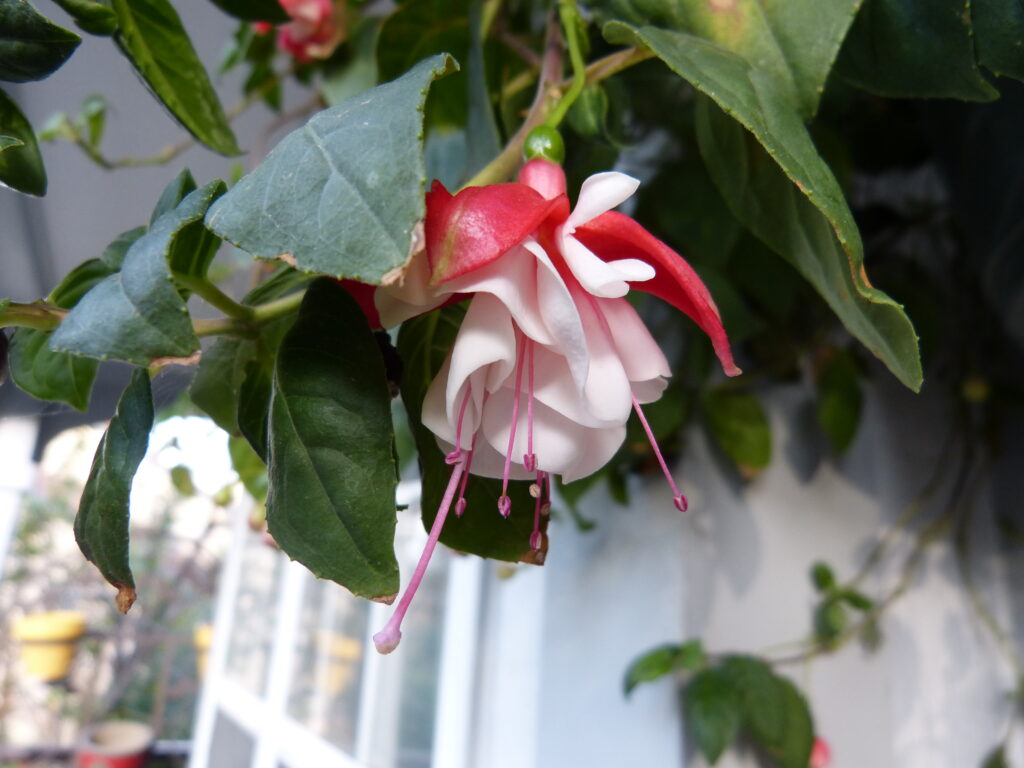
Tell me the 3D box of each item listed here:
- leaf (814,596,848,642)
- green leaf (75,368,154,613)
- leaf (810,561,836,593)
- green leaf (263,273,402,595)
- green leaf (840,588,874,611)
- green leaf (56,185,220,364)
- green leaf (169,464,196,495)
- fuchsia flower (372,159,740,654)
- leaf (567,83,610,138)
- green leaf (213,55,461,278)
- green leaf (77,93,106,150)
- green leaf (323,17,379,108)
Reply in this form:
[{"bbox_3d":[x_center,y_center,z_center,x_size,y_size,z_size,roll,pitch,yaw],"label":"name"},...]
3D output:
[{"bbox_3d":[0.170,0.126,0.410,0.018,0.024,0.011,0,-17,11],"label":"leaf"},{"bbox_3d":[-0.087,0.023,0.168,0.019,0.053,0.016,7,-17,-13],"label":"green leaf"},{"bbox_3d":[0.174,0.108,0.430,0.013,0.018,0.007,-15,-12,3],"label":"leaf"},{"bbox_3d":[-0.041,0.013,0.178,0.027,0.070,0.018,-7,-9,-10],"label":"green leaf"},{"bbox_3d":[0.193,0.120,0.430,0.021,0.013,0.006,26,-51,9],"label":"green leaf"},{"bbox_3d":[-0.079,-0.023,0.163,0.036,0.037,0.026,7,-17,-13],"label":"green leaf"},{"bbox_3d":[-0.124,0.036,0.290,0.011,0.012,0.006,6,-17,-11],"label":"green leaf"},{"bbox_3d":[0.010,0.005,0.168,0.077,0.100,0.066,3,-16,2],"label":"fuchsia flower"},{"bbox_3d":[0.020,-0.071,0.200,0.011,0.015,0.006,1,-15,6],"label":"leaf"},{"bbox_3d":[-0.037,-0.046,0.166,0.056,0.041,0.020,-31,-23,-13],"label":"green leaf"},{"bbox_3d":[-0.148,-0.092,0.270,0.011,0.020,0.011,8,-17,-15],"label":"green leaf"},{"bbox_3d":[-0.055,-0.109,0.265,0.018,0.033,0.010,16,-15,9],"label":"green leaf"}]

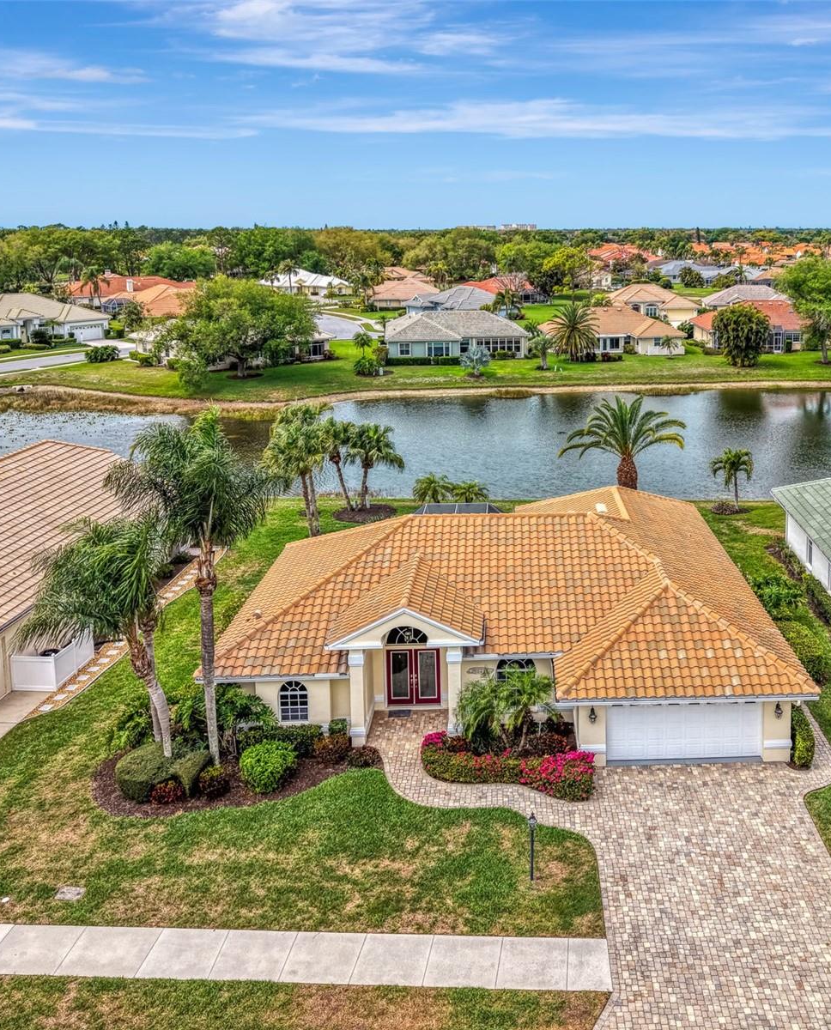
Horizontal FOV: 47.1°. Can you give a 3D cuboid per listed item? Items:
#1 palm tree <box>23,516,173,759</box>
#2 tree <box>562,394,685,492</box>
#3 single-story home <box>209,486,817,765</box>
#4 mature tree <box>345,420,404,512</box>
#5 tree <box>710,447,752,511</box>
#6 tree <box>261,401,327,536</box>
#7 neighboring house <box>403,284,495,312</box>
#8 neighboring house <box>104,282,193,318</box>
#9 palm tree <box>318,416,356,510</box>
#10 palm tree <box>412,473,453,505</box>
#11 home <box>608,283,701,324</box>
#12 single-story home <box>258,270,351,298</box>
[{"bbox_3d":[-9.490,4.011,28.795,4.500,7.860,4.000,0,17,0],"label":"palm tree"},{"bbox_3d":[11.400,-3.271,53.834,7.100,7.100,7.100,0,17,0],"label":"tree"},{"bbox_3d":[3.400,2.220,38.373,19.300,6.000,20.800,1,17,3],"label":"single-story home"},{"bbox_3d":[-2.403,-2.880,56.879,3.300,5.410,3.300,0,17,0],"label":"mature tree"},{"bbox_3d":[18.900,-2.122,56.267,2.600,3.700,2.600,0,17,0],"label":"tree"},{"bbox_3d":[-6.332,-2.249,50.398,3.500,7.550,3.500,0,17,0],"label":"tree"},{"bbox_3d":[9.000,-37.878,170.823,19.000,5.900,16.000,5,17,16],"label":"neighboring house"},{"bbox_3d":[-41.500,-34.995,159.705,17.000,6.400,21.000,-12,21,-35],"label":"neighboring house"},{"bbox_3d":[-4.600,-2.984,55.486,2.600,5.600,2.600,0,17,0],"label":"palm tree"},{"bbox_3d":[1.026,-1.061,54.803,2.350,2.800,2.300,0,17,0],"label":"palm tree"},{"bbox_3d":[41.700,-37.686,169.837,15.000,6.100,18.000,0,17,0],"label":"home"},{"bbox_3d":[-27.000,-56.812,233.527,21.500,6.100,15.000,-5,17,-15],"label":"single-story home"}]

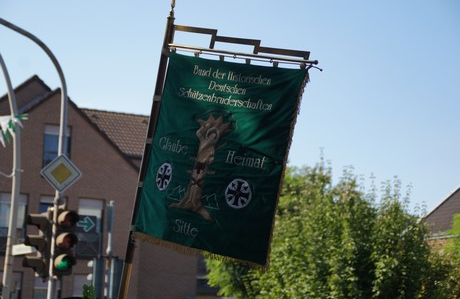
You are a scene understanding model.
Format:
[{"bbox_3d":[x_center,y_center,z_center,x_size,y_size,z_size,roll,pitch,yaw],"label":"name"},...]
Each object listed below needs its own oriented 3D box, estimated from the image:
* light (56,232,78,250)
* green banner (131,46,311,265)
[{"bbox_3d":[-2.305,1.291,19.000,0.240,0.260,0.250,8,-8,-33],"label":"light"},{"bbox_3d":[-0.080,0.040,8.970,1.140,1.300,0.160,10,-3,35],"label":"green banner"}]

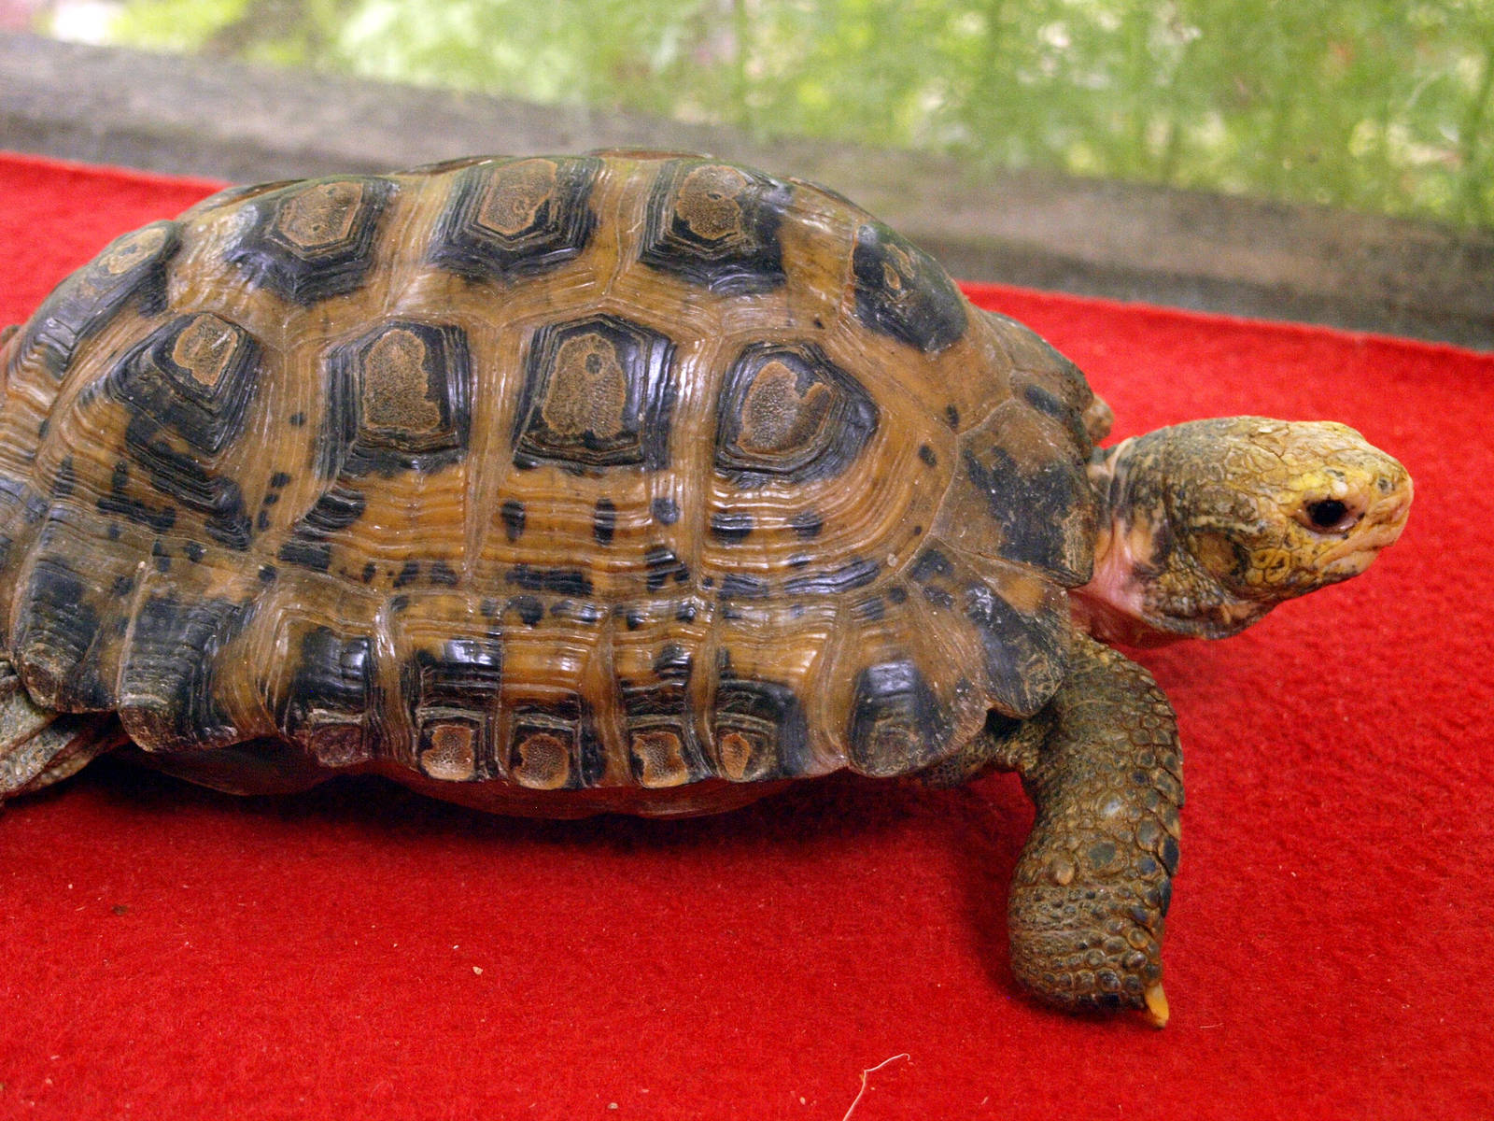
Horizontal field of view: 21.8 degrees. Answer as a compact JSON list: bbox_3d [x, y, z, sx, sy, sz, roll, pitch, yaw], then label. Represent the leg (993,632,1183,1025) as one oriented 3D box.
[{"bbox_3d":[0.076,0.060,0.870,0.043,0.072,0.052,3,30,4],"label":"leg"}]

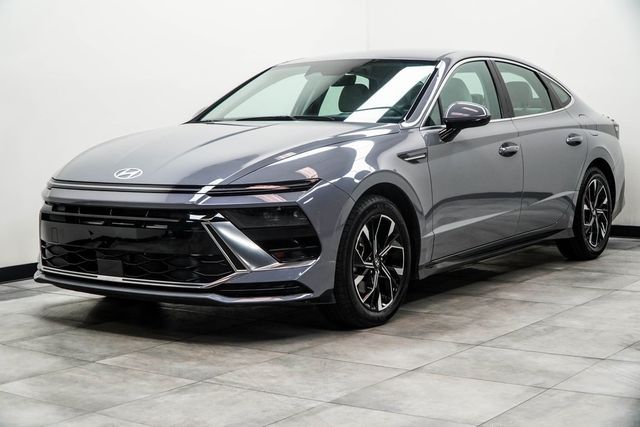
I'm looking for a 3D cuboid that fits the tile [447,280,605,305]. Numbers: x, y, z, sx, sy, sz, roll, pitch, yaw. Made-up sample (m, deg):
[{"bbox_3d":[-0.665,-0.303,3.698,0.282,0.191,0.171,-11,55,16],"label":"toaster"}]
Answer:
[{"bbox_3d":[1.290,0.476,5.702,0.630,0.012,0.551,1,6,38],"label":"tile"}]

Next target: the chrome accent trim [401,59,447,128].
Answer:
[{"bbox_3d":[0.628,-0.681,5.575,0.060,0.090,0.820,-7,30,25],"label":"chrome accent trim"}]

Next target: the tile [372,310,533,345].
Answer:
[{"bbox_3d":[0.614,0.568,4.836,0.630,0.012,0.551,1,6,38],"label":"tile"}]

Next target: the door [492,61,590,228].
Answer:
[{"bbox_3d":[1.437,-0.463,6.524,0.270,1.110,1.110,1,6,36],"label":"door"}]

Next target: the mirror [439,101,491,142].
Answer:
[{"bbox_3d":[0.785,-0.513,5.304,0.250,0.185,0.200,1,6,36],"label":"mirror"}]

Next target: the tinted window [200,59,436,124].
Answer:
[{"bbox_3d":[0.005,-0.717,5.930,1.440,0.150,0.800,1,37,36],"label":"tinted window"}]

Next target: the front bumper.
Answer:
[{"bbox_3d":[-0.831,0.095,4.804,1.830,0.550,0.600,1,6,36],"label":"front bumper"}]

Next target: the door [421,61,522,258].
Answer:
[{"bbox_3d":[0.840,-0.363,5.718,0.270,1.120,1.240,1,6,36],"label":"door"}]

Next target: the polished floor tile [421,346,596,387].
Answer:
[{"bbox_3d":[0.774,0.626,4.016,0.630,0.012,0.551,1,6,38],"label":"polished floor tile"}]

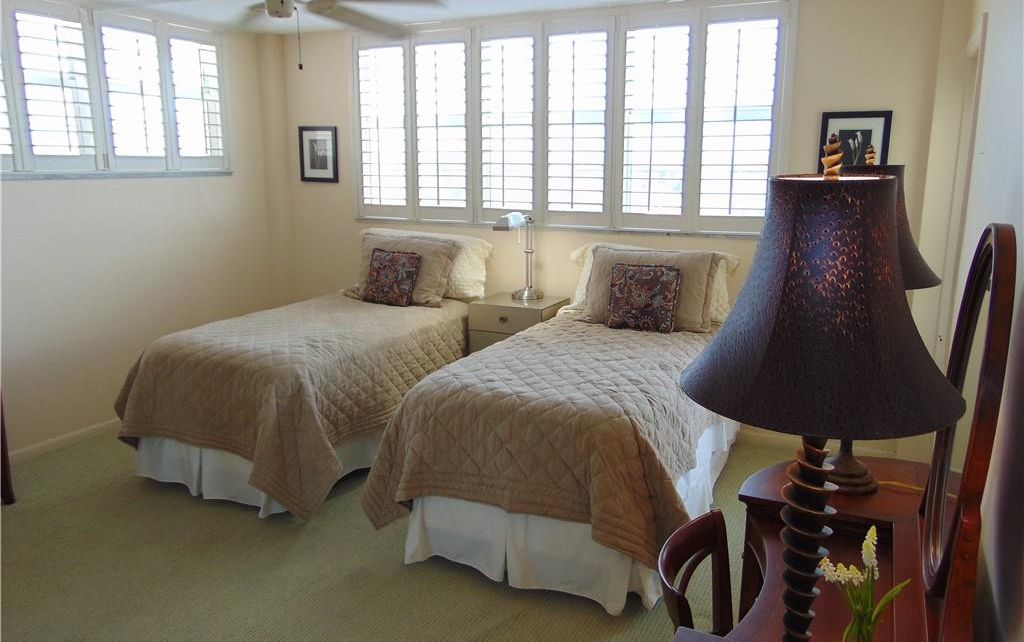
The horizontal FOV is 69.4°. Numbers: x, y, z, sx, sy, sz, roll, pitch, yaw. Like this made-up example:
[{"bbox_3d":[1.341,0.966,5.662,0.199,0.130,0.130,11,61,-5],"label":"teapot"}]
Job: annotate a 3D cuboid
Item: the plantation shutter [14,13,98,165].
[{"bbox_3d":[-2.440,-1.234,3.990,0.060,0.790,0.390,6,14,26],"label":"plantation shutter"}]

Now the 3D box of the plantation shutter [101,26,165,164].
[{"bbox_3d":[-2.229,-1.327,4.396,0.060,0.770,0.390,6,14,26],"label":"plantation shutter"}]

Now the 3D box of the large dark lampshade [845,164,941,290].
[{"bbox_3d":[0.870,-0.235,1.796,0.326,0.264,0.326,6,14,26],"label":"large dark lampshade"}]

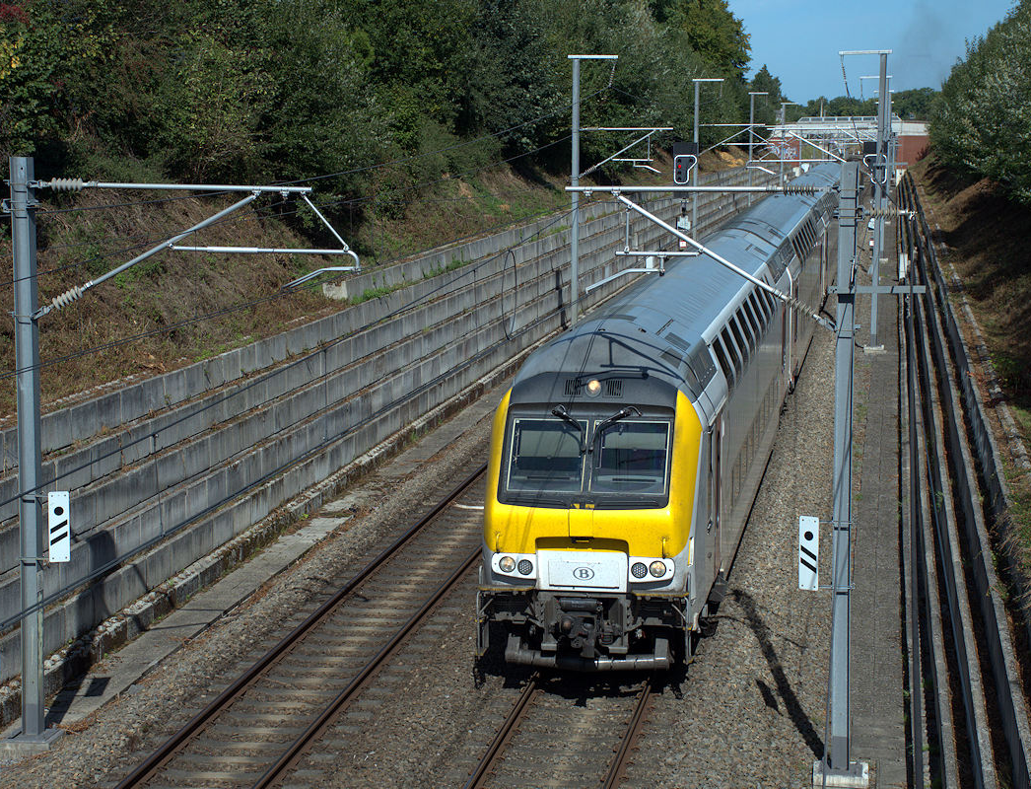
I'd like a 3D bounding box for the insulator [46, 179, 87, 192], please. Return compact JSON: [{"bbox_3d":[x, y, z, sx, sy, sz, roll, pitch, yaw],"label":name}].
[{"bbox_3d":[-5.642,-2.629,27.660,0.480,0.165,0.165,2,8,9],"label":"insulator"}]

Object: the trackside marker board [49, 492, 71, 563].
[{"bbox_3d":[-5.819,1.692,28.099,0.250,0.910,0.030,-1,7,-9],"label":"trackside marker board"}]

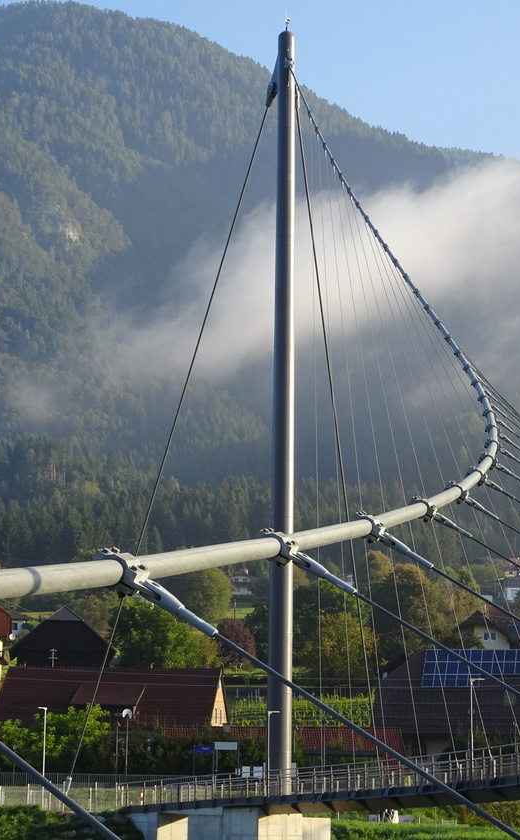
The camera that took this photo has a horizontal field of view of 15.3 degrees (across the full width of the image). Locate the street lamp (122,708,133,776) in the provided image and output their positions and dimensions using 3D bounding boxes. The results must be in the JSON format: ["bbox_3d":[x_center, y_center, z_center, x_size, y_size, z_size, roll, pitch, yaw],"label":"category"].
[{"bbox_3d":[-9.018,22.282,132.036,0.650,5.200,0.500,1,-10,0],"label":"street lamp"}]

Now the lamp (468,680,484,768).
[{"bbox_3d":[9.126,13.055,81.277,0.700,4.300,0.200,4,-11,-18],"label":"lamp"}]

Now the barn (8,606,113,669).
[{"bbox_3d":[-22.318,26.500,217.731,11.700,10.300,14.000,2,-11,-6],"label":"barn"}]

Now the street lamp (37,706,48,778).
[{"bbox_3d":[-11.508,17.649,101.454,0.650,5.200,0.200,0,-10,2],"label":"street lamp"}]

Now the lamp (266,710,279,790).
[{"bbox_3d":[0.689,16.874,98.027,0.700,4.300,0.200,6,-11,-25],"label":"lamp"}]

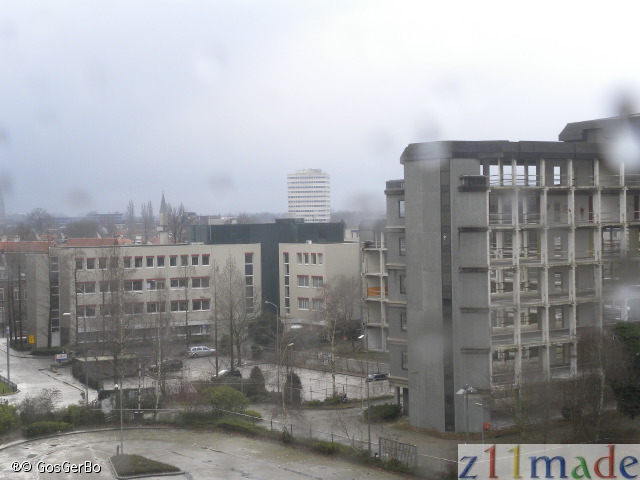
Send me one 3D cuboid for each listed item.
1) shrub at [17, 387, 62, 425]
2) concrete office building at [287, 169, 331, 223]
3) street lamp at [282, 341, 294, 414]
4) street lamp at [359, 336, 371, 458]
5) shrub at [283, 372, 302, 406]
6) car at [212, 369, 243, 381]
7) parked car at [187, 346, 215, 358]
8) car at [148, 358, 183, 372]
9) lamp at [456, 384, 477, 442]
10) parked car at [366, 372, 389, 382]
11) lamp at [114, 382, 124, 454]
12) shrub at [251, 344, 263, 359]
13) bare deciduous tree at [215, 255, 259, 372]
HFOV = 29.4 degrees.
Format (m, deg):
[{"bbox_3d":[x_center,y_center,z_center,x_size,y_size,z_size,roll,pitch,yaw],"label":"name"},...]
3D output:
[{"bbox_3d":[-27.110,16.298,117.967,3.700,3.400,3.300,-1,1,0],"label":"shrub"},{"bbox_3d":[-7.556,-23.741,859.473,28.000,53.500,19.000,-1,1,6],"label":"concrete office building"},{"bbox_3d":[-3.178,13.846,122.677,1.050,7.100,0.320,-1,1,0],"label":"street lamp"},{"bbox_3d":[3.614,12.744,99.567,1.100,9.900,0.350,-2,1,-31],"label":"street lamp"},{"bbox_3d":[-2.805,15.599,127.895,2.000,3.400,2.000,-1,1,0],"label":"shrub"},{"bbox_3d":[-11.097,16.397,146.986,4.100,1.450,1.700,-2,1,-30],"label":"car"},{"bbox_3d":[-16.832,15.971,174.360,4.300,1.470,1.720,-2,1,-37],"label":"parked car"},{"bbox_3d":[-20.018,16.330,158.486,4.300,1.470,1.730,-2,1,-30],"label":"car"},{"bbox_3d":[12.258,14.775,101.445,1.600,5.600,0.600,-1,1,0],"label":"lamp"},{"bbox_3d":[7.018,16.147,142.986,4.200,1.420,1.720,-2,1,-40],"label":"parked car"},{"bbox_3d":[-16.805,14.979,101.960,0.750,6.000,0.300,-1,1,0],"label":"lamp"},{"bbox_3d":[-8.942,15.655,171.507,1.750,1.950,1.750,-1,1,0],"label":"shrub"},{"bbox_3d":[-10.559,9.455,154.852,5.400,15.000,5.200,-1,1,0],"label":"bare deciduous tree"}]

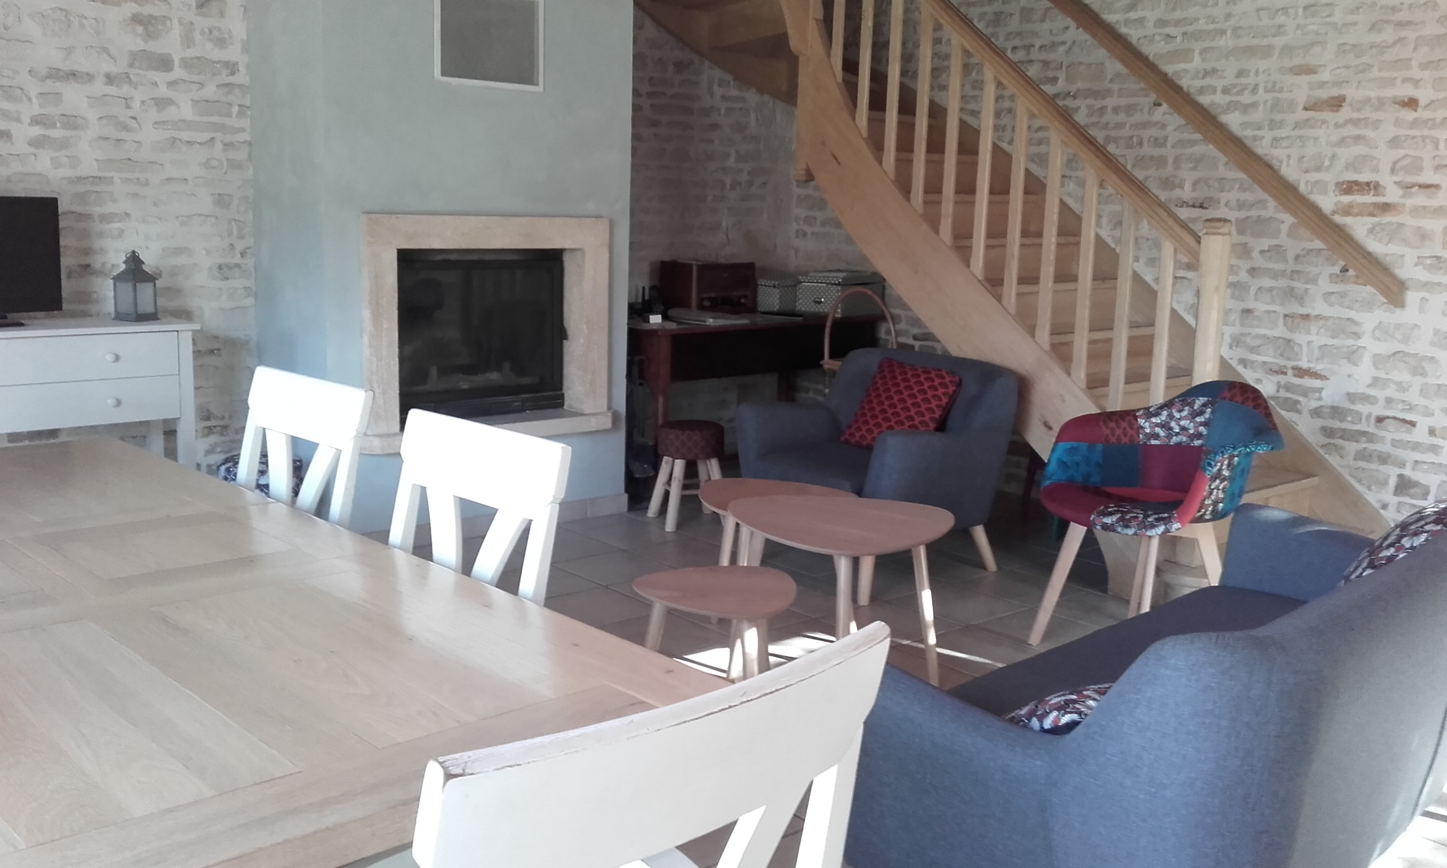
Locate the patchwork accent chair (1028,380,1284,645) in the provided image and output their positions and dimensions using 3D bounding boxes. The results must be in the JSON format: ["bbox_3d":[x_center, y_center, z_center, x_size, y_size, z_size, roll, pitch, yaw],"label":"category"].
[{"bbox_3d":[1.247,0.256,3.563,0.600,0.810,0.610,-7,13,-41],"label":"patchwork accent chair"}]

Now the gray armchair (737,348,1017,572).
[{"bbox_3d":[0.566,0.116,4.426,0.760,0.770,0.760,-7,13,-42],"label":"gray armchair"}]

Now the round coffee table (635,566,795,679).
[{"bbox_3d":[-0.021,0.550,2.893,0.400,0.385,0.400,7,11,29],"label":"round coffee table"}]

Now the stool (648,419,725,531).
[{"bbox_3d":[-0.137,0.167,5.054,0.300,0.410,0.300,2,10,0],"label":"stool"}]

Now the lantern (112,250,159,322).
[{"bbox_3d":[-1.972,-0.501,4.040,0.115,0.235,0.115,5,10,19],"label":"lantern"}]

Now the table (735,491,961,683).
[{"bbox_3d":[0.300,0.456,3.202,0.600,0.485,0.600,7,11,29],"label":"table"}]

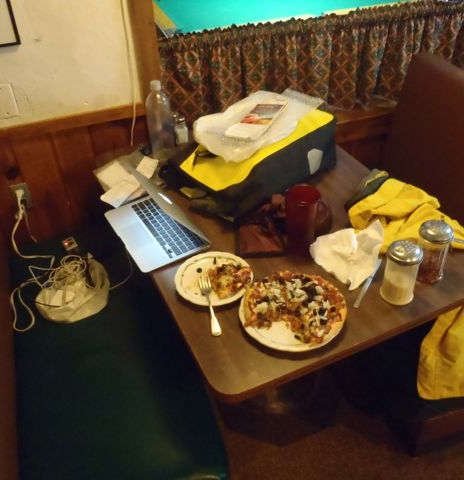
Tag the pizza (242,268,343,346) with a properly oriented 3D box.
[{"bbox_3d":[0.137,0.149,1.167,0.230,0.032,0.222,-17,40,-18],"label":"pizza"}]

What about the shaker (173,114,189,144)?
[{"bbox_3d":[-0.177,-0.394,1.837,0.044,0.098,0.044,-17,40,-18],"label":"shaker"}]

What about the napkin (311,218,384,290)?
[{"bbox_3d":[0.306,0.033,1.307,0.168,0.055,0.165,-17,40,-18],"label":"napkin"}]

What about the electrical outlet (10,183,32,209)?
[{"bbox_3d":[-0.750,-0.155,1.845,0.067,0.109,0.012,-17,40,-18],"label":"electrical outlet"}]

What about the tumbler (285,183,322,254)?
[{"bbox_3d":[0.184,-0.043,1.313,0.086,0.173,0.086,-1,38,1],"label":"tumbler"}]

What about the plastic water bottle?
[{"bbox_3d":[-0.241,-0.394,1.710,0.083,0.259,0.083,-17,40,-18],"label":"plastic water bottle"}]

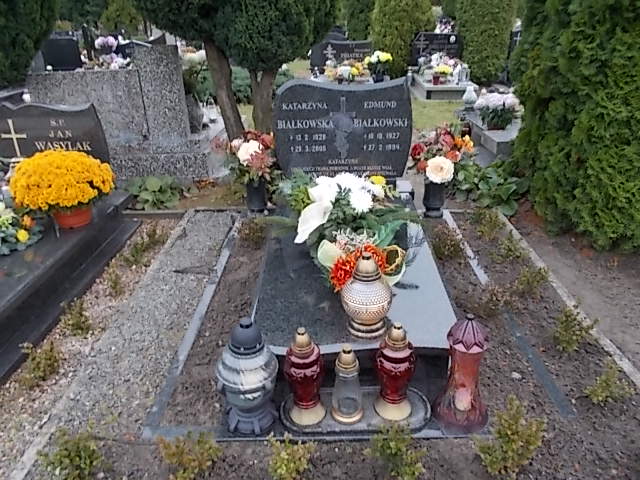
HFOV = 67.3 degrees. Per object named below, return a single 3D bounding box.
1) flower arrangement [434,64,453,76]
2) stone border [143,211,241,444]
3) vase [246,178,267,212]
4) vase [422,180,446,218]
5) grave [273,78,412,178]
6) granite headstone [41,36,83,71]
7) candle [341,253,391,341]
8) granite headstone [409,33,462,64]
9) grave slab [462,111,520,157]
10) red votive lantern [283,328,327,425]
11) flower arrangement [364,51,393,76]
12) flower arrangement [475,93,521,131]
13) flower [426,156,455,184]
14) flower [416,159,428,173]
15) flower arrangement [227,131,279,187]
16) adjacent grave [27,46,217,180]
[{"bbox_3d":[1.951,-2.670,7.595,0.300,0.210,0.280,0,26,0],"label":"flower arrangement"},{"bbox_3d":[-0.514,0.236,2.267,0.065,0.060,1.770,0,25,0],"label":"stone border"},{"bbox_3d":[-0.424,-0.312,3.171,0.134,0.195,0.134,0,25,0],"label":"vase"},{"bbox_3d":[0.803,-0.303,3.315,0.160,0.260,0.160,0,26,0],"label":"vase"},{"bbox_3d":[0.129,-0.634,2.752,0.802,0.584,0.100,0,25,0],"label":"grave"},{"bbox_3d":[-3.621,-2.613,6.734,0.580,0.550,0.180,0,26,0],"label":"granite headstone"},{"bbox_3d":[0.171,0.178,1.666,0.187,0.294,0.187,0,25,0],"label":"candle"},{"bbox_3d":[2.171,-3.531,8.956,0.950,0.720,0.140,0,26,0],"label":"granite headstone"},{"bbox_3d":[1.860,-1.107,4.818,0.780,0.220,1.450,0,26,0],"label":"grave slab"},{"bbox_3d":[-0.046,0.403,1.473,0.119,0.320,0.119,-2,25,1],"label":"red votive lantern"},{"bbox_3d":[0.862,-2.573,7.087,0.420,0.440,0.400,0,26,0],"label":"flower arrangement"},{"bbox_3d":[1.583,-1.144,4.312,0.377,0.323,0.359,0,25,0],"label":"flower arrangement"},{"bbox_3d":[0.725,-0.418,2.892,0.168,0.163,0.110,0,25,0],"label":"flower"},{"bbox_3d":[0.687,-0.500,3.224,0.085,0.085,0.080,0,26,0],"label":"flower"},{"bbox_3d":[-0.461,-0.557,3.285,0.360,0.360,0.340,0,26,0],"label":"flower arrangement"},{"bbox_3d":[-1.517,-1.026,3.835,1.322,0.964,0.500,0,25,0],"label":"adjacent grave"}]

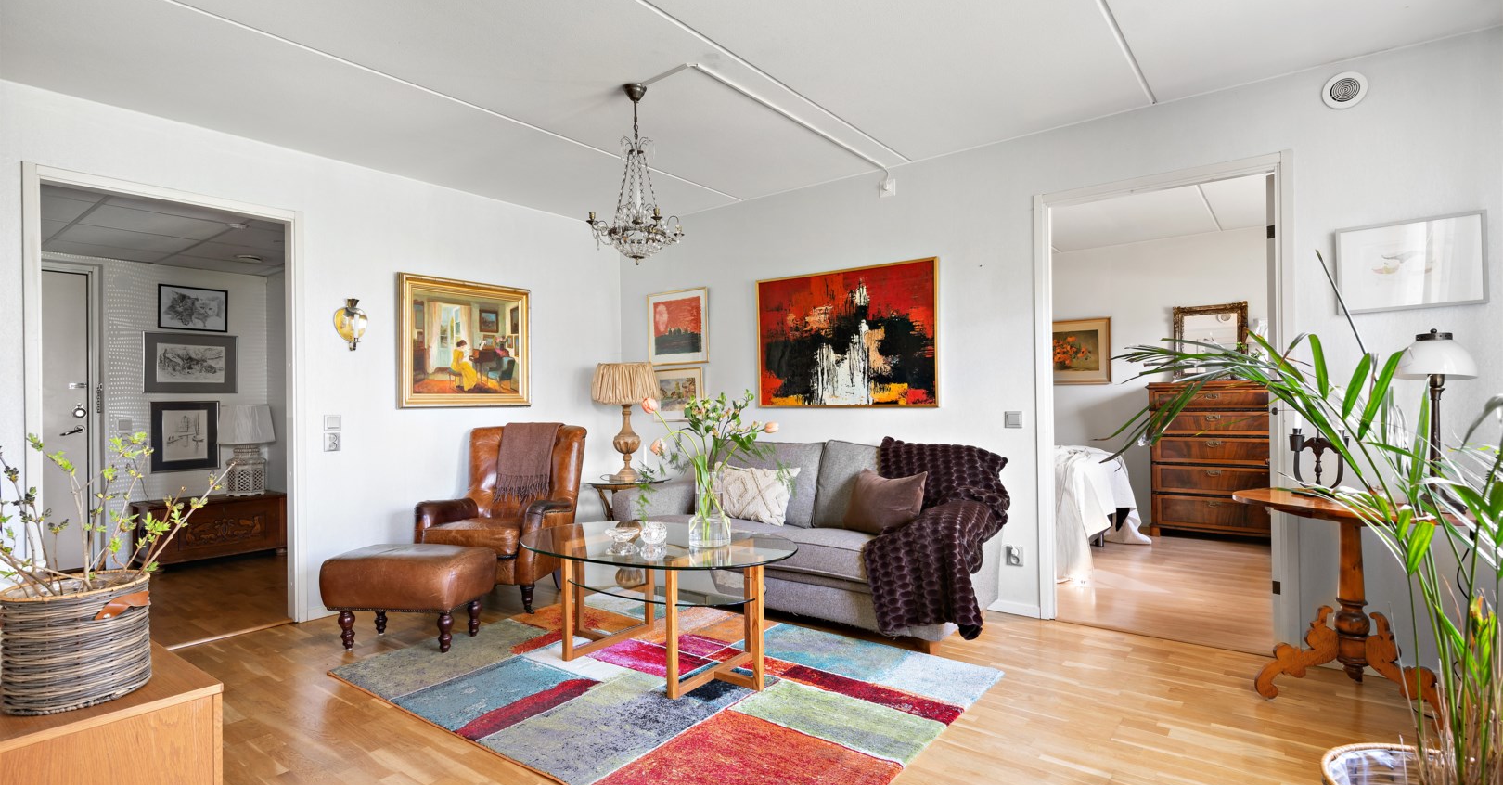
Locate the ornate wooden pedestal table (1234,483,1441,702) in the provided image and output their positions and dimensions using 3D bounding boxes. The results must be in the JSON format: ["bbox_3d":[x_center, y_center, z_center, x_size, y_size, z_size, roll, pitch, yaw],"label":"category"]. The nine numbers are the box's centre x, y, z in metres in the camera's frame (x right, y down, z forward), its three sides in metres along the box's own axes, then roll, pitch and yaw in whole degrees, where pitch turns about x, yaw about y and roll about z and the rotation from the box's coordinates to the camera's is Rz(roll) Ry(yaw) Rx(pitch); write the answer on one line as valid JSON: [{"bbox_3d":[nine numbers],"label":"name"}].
[{"bbox_3d":[2.214,0.776,2.470,0.720,0.745,0.720,-1,-1,37],"label":"ornate wooden pedestal table"}]

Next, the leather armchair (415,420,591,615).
[{"bbox_3d":[-1.436,0.706,3.996,0.710,0.990,0.720,-1,-1,12],"label":"leather armchair"}]

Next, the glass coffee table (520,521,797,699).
[{"bbox_3d":[-0.415,0.900,2.894,1.294,0.519,0.744,-1,0,28],"label":"glass coffee table"}]

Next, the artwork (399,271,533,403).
[{"bbox_3d":[-1.758,-0.294,4.157,0.050,0.790,0.860,-1,-1,39],"label":"artwork"}]

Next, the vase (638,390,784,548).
[{"bbox_3d":[-0.184,0.328,2.985,0.620,0.685,0.500,0,-1,0],"label":"vase"}]

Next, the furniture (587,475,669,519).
[{"bbox_3d":[-0.857,0.908,4.627,0.590,0.595,0.590,-1,-1,6],"label":"furniture"}]

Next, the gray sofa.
[{"bbox_3d":[0.235,0.746,3.918,2.130,0.880,0.830,-1,-1,37],"label":"gray sofa"}]

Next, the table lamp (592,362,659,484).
[{"bbox_3d":[-0.883,0.206,4.683,0.461,0.832,0.461,-1,0,0],"label":"table lamp"}]

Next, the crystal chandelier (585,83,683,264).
[{"bbox_3d":[-0.497,-0.929,2.867,0.420,0.770,0.420,0,-1,0],"label":"crystal chandelier"}]

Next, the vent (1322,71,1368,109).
[{"bbox_3d":[2.381,-1.209,2.679,0.147,0.147,0.030,-1,0,37],"label":"vent"}]

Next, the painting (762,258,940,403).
[{"bbox_3d":[0.547,-0.322,4.057,1.230,0.833,0.035,-1,0,37],"label":"painting"}]

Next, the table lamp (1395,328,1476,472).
[{"bbox_3d":[2.361,0.088,2.301,0.200,0.614,0.200,-1,0,37],"label":"table lamp"}]

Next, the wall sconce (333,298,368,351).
[{"bbox_3d":[-2.167,-0.371,3.647,0.110,0.285,0.174,-1,0,37],"label":"wall sconce"}]

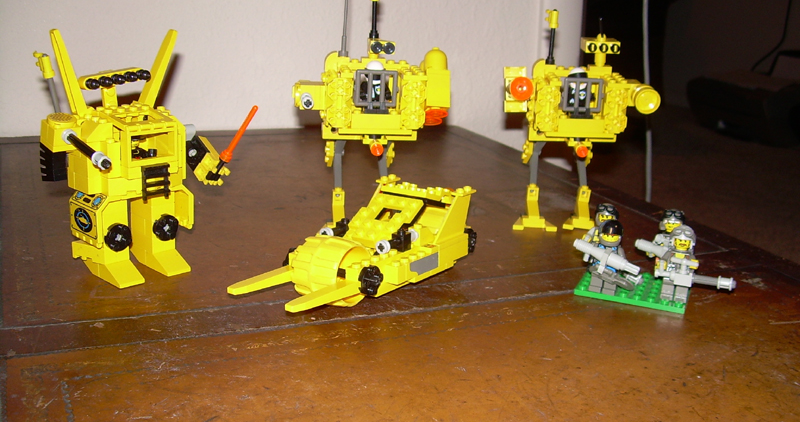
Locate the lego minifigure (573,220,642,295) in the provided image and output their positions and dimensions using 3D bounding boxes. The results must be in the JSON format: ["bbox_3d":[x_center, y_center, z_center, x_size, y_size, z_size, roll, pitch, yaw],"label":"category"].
[{"bbox_3d":[0.122,0.029,0.512,0.039,0.045,0.021,9,18,22],"label":"lego minifigure"}]

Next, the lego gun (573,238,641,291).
[{"bbox_3d":[0.119,0.029,0.506,0.042,0.018,0.012,23,23,17],"label":"lego gun"}]

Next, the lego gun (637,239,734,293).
[{"bbox_3d":[0.163,0.033,0.498,0.053,0.021,0.012,9,18,22],"label":"lego gun"}]

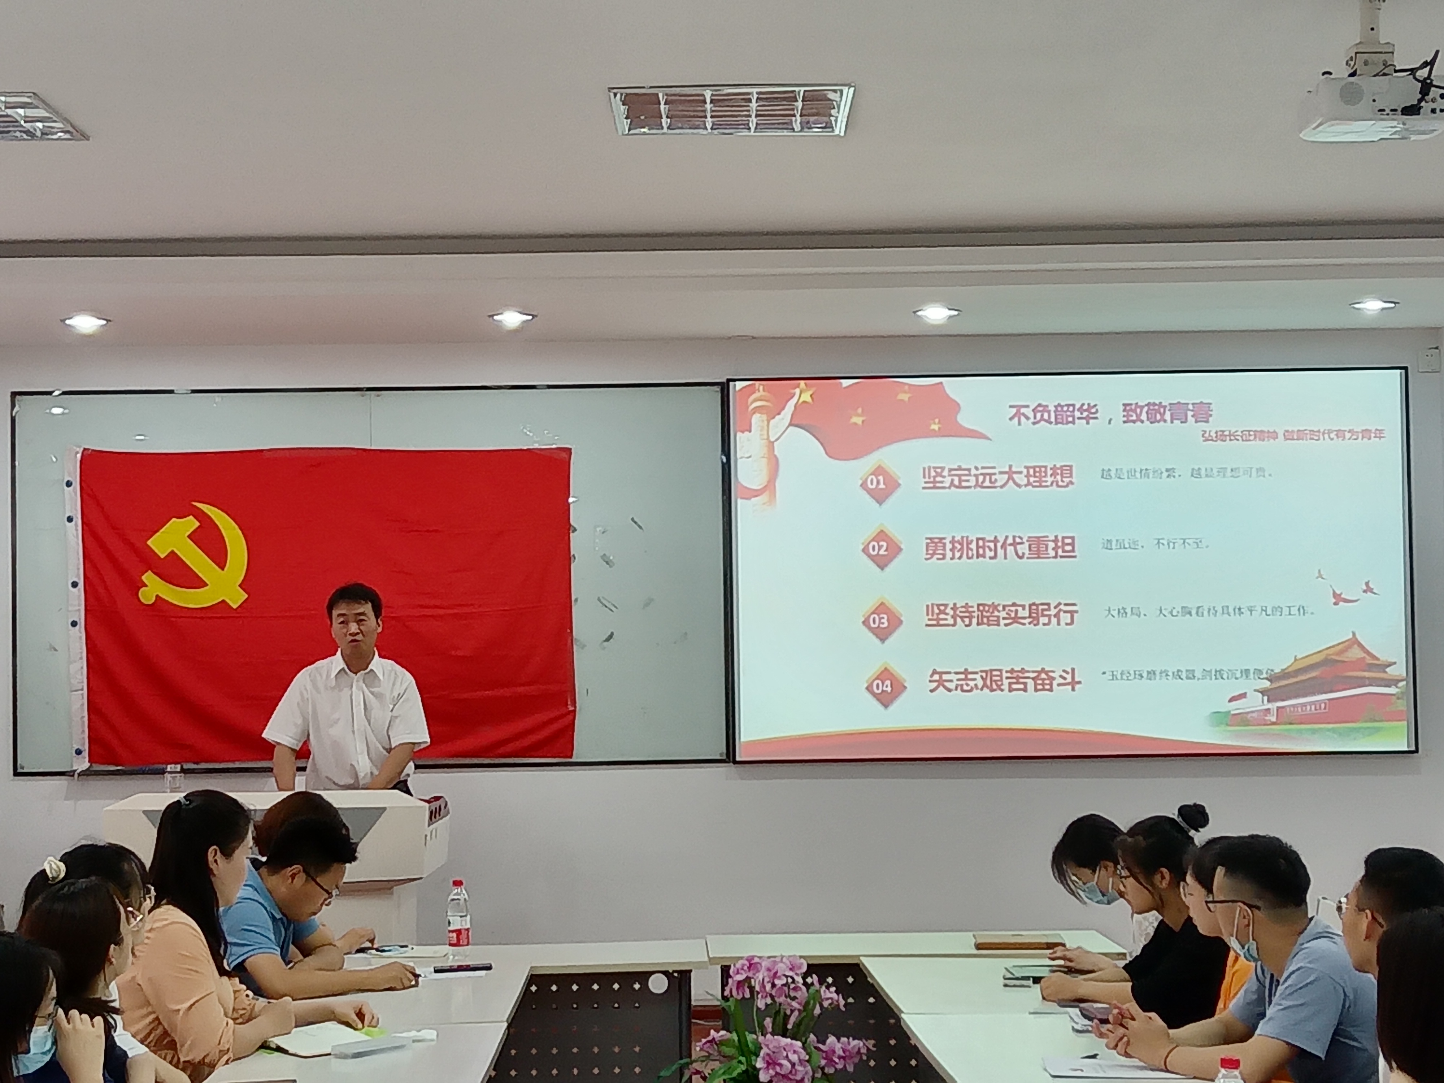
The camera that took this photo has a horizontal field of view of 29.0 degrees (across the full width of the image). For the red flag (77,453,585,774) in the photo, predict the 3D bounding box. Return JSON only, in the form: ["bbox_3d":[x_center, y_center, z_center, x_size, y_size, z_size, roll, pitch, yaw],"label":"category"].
[{"bbox_3d":[-1.541,0.245,10.772,1.930,1.220,0.040,-1,-3,0],"label":"red flag"}]

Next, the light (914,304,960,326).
[{"bbox_3d":[0.791,-0.828,10.256,0.175,0.060,0.175,-1,-3,0],"label":"light"}]

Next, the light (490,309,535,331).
[{"bbox_3d":[-0.764,-0.805,10.201,0.175,0.060,0.175,-1,-3,0],"label":"light"}]

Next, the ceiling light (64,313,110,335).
[{"bbox_3d":[-2.306,-0.783,10.130,0.175,0.060,0.175,-1,-3,0],"label":"ceiling light"}]

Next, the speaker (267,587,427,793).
[{"bbox_3d":[-1.287,0.960,9.624,0.560,1.629,0.400,-1,-3,-1],"label":"speaker"}]

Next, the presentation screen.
[{"bbox_3d":[1.353,0.089,10.770,2.635,1.485,0.050,-1,-3,0],"label":"presentation screen"}]

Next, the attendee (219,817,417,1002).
[{"bbox_3d":[-1.088,1.333,7.401,0.600,1.200,0.520,-1,-3,6],"label":"attendee"}]

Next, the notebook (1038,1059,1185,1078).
[{"bbox_3d":[0.811,1.060,5.678,0.290,0.012,0.250,-1,-3,0],"label":"notebook"}]

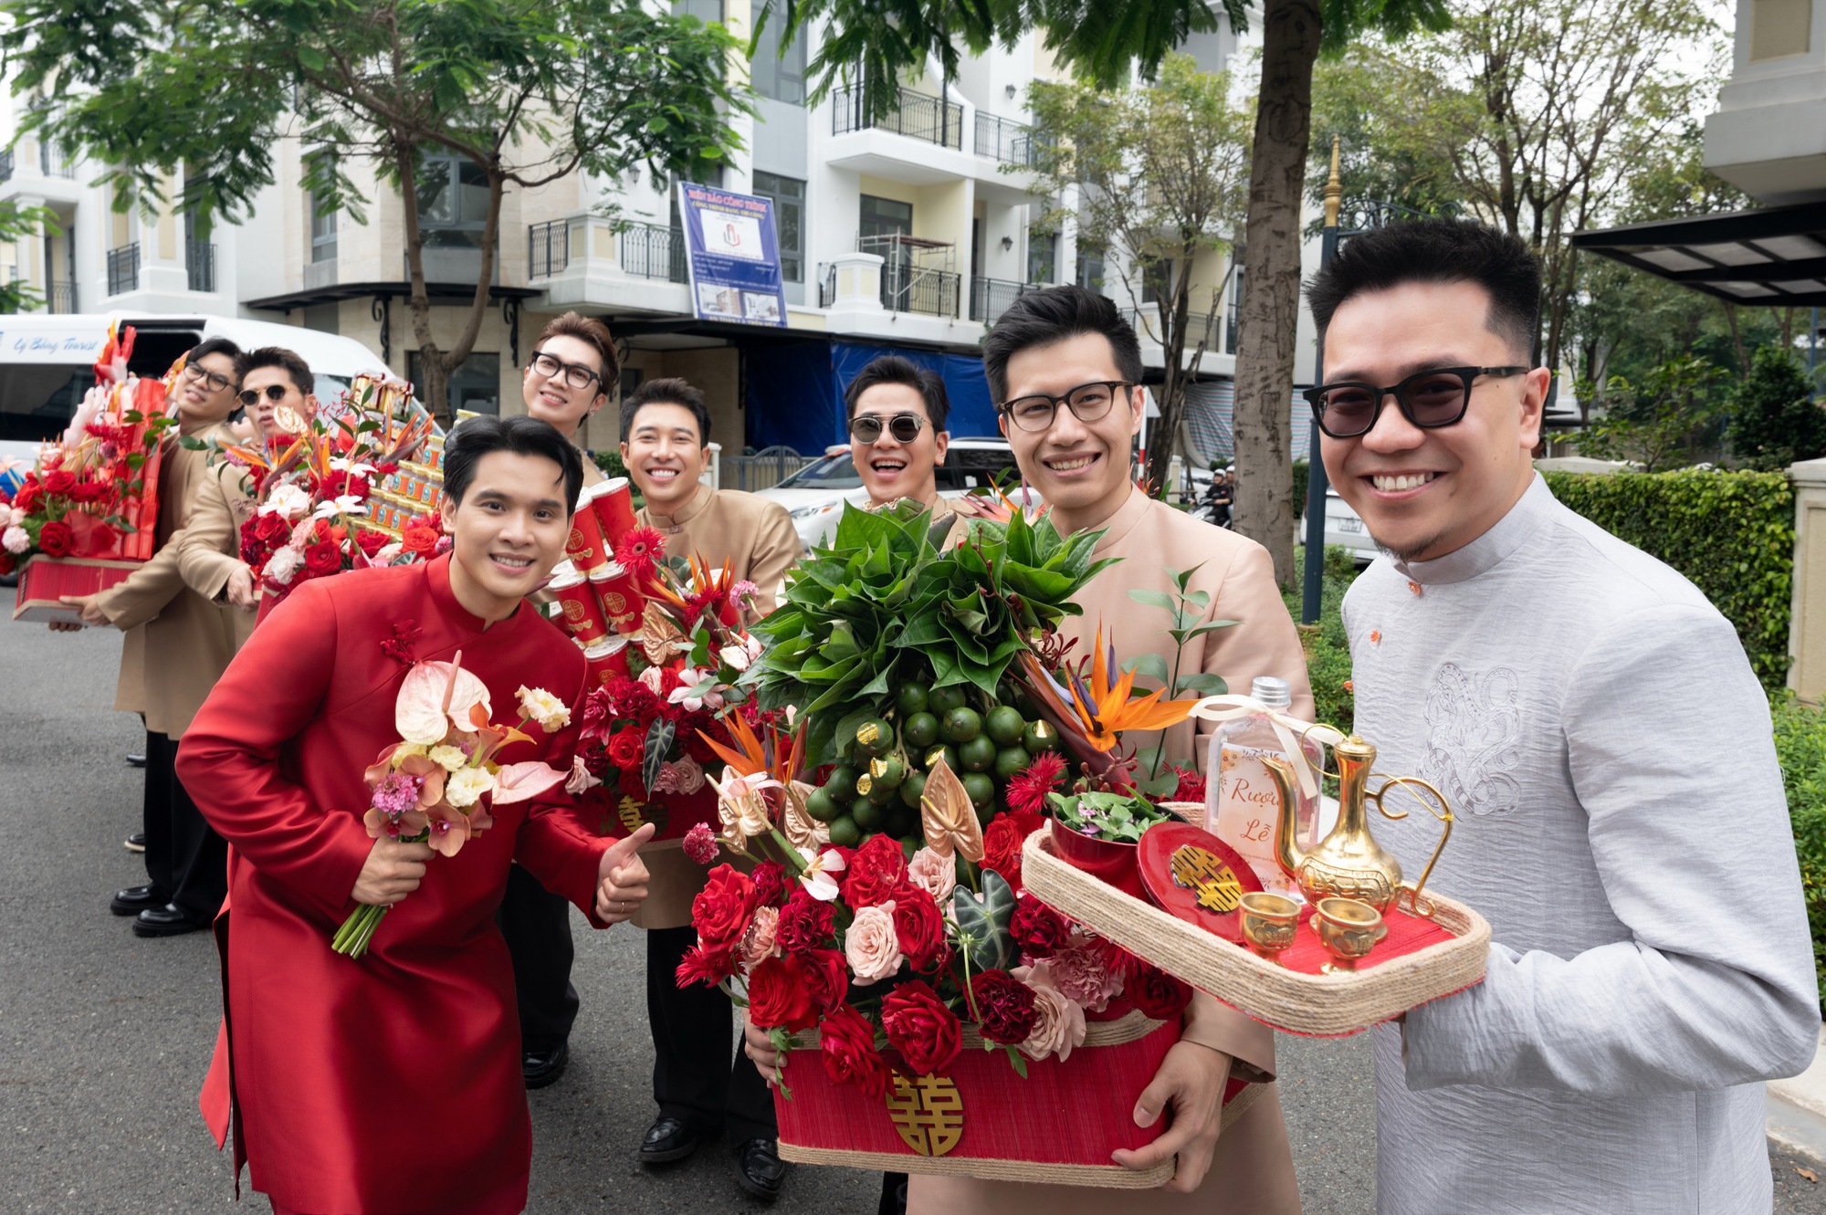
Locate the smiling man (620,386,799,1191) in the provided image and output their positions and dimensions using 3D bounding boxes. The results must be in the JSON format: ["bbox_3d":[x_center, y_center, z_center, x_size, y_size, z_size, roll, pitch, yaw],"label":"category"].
[{"bbox_3d":[-0.443,0.352,2.400,0.540,1.589,0.470,2,5,5],"label":"smiling man"}]

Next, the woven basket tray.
[{"bbox_3d":[0.231,0.209,0.870,0.196,0.034,0.298,-5,11,-32],"label":"woven basket tray"}]

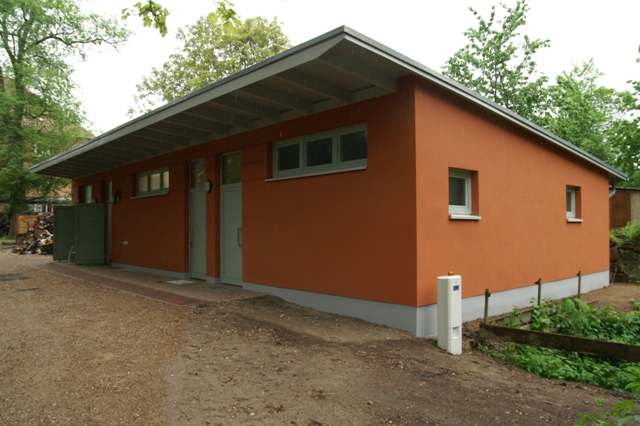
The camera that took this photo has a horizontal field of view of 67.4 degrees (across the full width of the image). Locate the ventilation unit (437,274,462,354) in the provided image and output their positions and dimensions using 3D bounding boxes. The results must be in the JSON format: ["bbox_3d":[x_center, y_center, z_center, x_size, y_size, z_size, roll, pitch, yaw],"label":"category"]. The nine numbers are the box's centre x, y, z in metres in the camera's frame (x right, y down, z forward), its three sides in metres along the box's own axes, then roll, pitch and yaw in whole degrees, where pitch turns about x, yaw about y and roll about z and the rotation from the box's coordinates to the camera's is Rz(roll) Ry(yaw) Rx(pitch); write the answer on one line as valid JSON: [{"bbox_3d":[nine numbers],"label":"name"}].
[{"bbox_3d":[1.667,1.268,6.173,0.271,1.007,0.190,1,-2,-36],"label":"ventilation unit"}]

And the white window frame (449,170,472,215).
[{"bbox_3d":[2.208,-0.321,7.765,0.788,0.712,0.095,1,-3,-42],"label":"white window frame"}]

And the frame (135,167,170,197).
[{"bbox_3d":[-4.780,-0.857,13.877,0.095,0.731,2.546,1,-3,-42],"label":"frame"}]

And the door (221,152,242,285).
[{"bbox_3d":[-1.911,0.121,10.634,0.095,2.926,1.035,1,-3,-42],"label":"door"}]

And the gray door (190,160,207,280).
[{"bbox_3d":[-2.929,0.157,11.769,0.095,2.945,1.026,1,-3,-42],"label":"gray door"}]

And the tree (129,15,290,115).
[{"bbox_3d":[-6.901,-5.153,30.740,11.000,15.100,11.000,0,-2,0],"label":"tree"}]

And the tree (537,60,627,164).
[{"bbox_3d":[10.341,-2.089,18.867,4.600,7.749,4.600,0,-2,0],"label":"tree"}]

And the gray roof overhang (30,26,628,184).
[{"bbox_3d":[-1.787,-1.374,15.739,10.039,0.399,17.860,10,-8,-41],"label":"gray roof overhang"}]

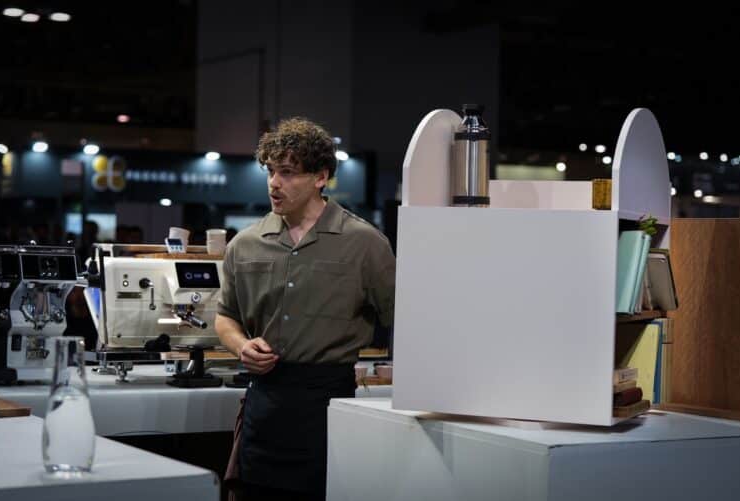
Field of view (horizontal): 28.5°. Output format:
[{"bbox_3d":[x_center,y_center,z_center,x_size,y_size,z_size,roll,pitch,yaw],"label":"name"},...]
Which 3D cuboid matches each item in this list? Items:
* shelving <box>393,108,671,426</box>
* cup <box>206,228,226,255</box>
[{"bbox_3d":[0.470,0.024,4.110,0.600,0.835,0.635,1,0,22],"label":"shelving"},{"bbox_3d":[-0.570,-0.030,5.400,0.076,0.094,0.076,0,-1,0],"label":"cup"}]

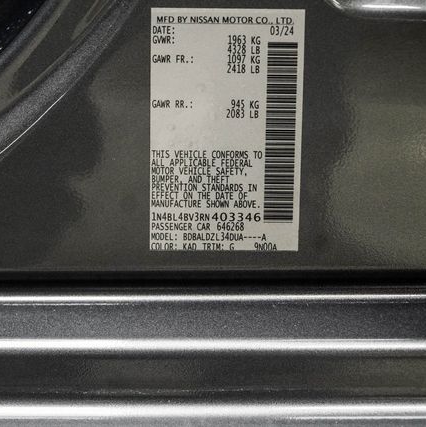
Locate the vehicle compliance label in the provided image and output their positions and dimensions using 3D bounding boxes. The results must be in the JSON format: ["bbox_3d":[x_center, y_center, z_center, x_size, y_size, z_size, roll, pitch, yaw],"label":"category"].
[{"bbox_3d":[0.005,-0.033,0.510,0.062,0.100,0.001,0,12,-3],"label":"vehicle compliance label"}]

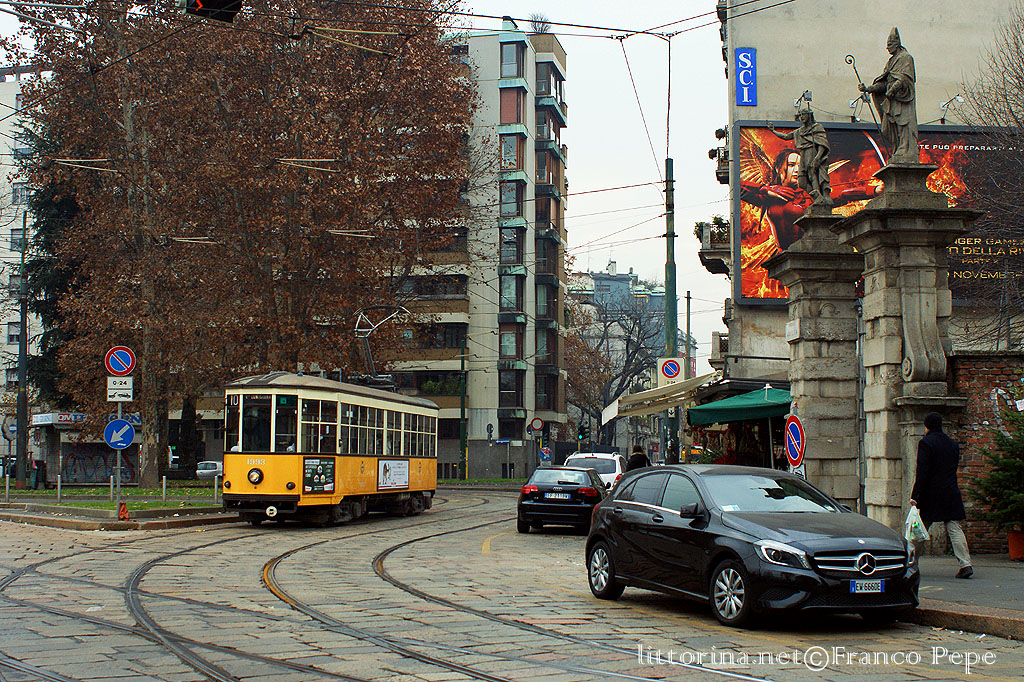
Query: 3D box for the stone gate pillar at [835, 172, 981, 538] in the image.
[{"bbox_3d":[5.745,0.239,18.585,1.660,5.516,1.700,1,-5,-5],"label":"stone gate pillar"}]

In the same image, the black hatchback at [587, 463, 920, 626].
[{"bbox_3d":[2.238,1.961,12.786,1.780,1.433,4.290,2,-6,-21],"label":"black hatchback"}]

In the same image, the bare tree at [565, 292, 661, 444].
[{"bbox_3d":[5.485,2.816,70.066,6.000,11.039,6.000,0,-6,0],"label":"bare tree"}]

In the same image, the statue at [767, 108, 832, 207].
[{"bbox_3d":[5.196,-3.316,23.122,0.850,1.824,0.950,5,-7,-38],"label":"statue"}]

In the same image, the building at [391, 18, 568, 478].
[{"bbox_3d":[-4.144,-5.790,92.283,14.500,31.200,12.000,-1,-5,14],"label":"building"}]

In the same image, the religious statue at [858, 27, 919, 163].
[{"bbox_3d":[5.683,-3.731,19.365,0.900,2.093,0.800,3,-6,-28],"label":"religious statue"}]

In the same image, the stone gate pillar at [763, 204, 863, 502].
[{"bbox_3d":[5.351,0.568,22.154,1.620,5.536,1.650,1,-5,-5],"label":"stone gate pillar"}]

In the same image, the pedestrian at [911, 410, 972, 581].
[{"bbox_3d":[4.736,1.694,14.107,0.560,1.810,0.500,4,-6,-35],"label":"pedestrian"}]

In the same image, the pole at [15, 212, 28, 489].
[{"bbox_3d":[-18.667,0.361,48.693,0.360,10.584,0.360,0,-6,0],"label":"pole"}]

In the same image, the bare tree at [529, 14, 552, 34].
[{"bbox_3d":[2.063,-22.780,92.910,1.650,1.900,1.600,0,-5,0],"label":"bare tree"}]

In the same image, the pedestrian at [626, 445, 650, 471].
[{"bbox_3d":[2.706,3.058,27.337,0.480,1.660,0.340,-1,-5,10],"label":"pedestrian"}]

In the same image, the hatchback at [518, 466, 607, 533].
[{"bbox_3d":[1.205,3.437,28.326,1.820,1.430,4.270,0,-5,7],"label":"hatchback"}]

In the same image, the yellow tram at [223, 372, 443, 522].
[{"bbox_3d":[-4.753,3.134,36.800,2.350,3.750,13.700,-1,-6,11],"label":"yellow tram"}]

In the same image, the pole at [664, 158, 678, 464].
[{"bbox_3d":[3.529,-0.039,27.917,0.300,8.000,0.300,0,-5,0],"label":"pole"}]

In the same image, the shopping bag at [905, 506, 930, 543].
[{"bbox_3d":[4.334,1.961,13.675,0.280,0.390,0.180,5,-7,-37],"label":"shopping bag"}]

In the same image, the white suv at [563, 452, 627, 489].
[{"bbox_3d":[2.225,4.086,36.041,1.840,1.770,4.550,0,-6,3],"label":"white suv"}]

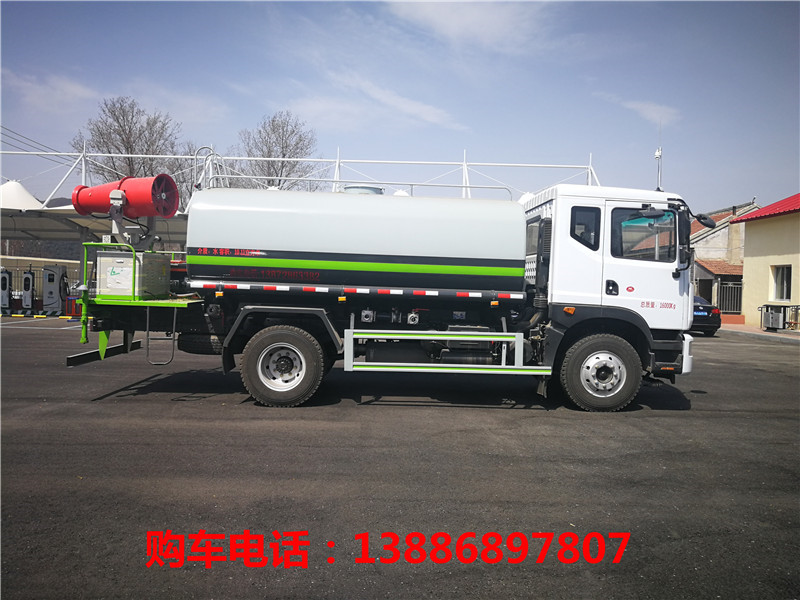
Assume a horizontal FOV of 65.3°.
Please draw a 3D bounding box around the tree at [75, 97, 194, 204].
[{"bbox_3d":[-16.333,-5.887,37.594,7.210,12.690,7.210,2,1,0],"label":"tree"}]

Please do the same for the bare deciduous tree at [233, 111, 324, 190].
[{"bbox_3d":[-7.726,-5.572,39.093,5.750,12.550,5.750,2,1,0],"label":"bare deciduous tree"}]

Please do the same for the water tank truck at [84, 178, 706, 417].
[{"bbox_3d":[-0.239,-0.192,9.148,8.450,3.150,2.550,2,1,-3],"label":"water tank truck"}]

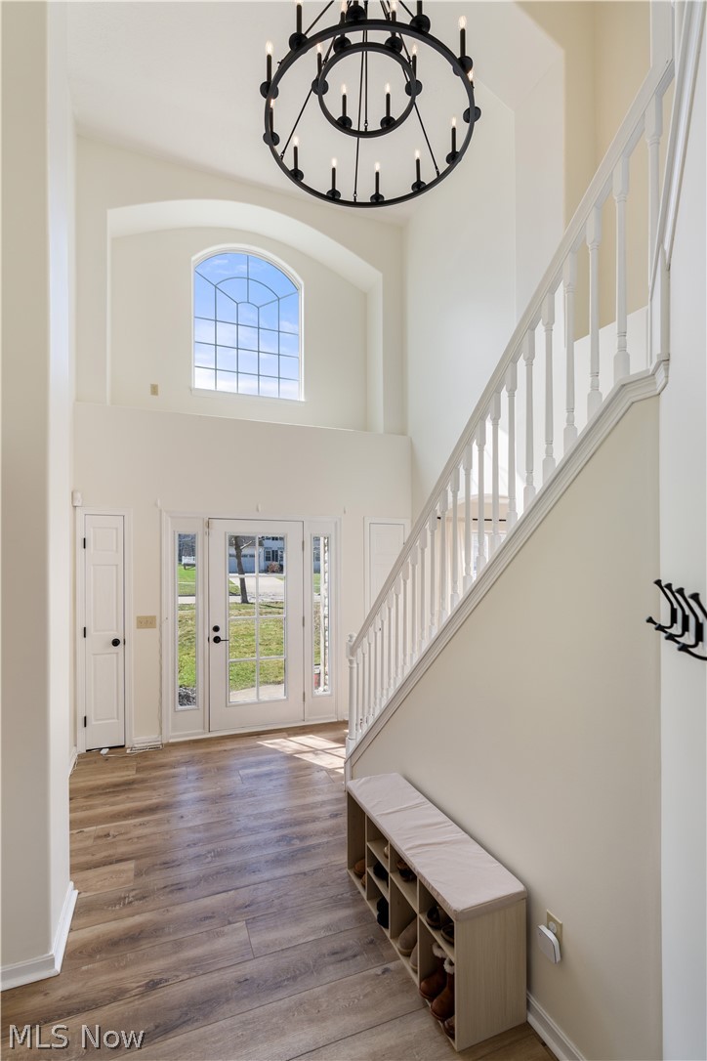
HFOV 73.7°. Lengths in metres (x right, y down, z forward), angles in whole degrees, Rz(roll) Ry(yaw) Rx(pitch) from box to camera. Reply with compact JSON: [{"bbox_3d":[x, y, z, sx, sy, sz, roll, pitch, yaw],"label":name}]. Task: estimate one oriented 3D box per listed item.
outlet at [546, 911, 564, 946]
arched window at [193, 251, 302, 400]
[{"bbox_3d":[0.710,1.426,1.667,0.009,0.115,0.070,0,-2,-23],"label":"outlet"},{"bbox_3d":[-1.163,-2.331,5.284,1.211,1.659,0.090,0,-2,-23],"label":"arched window"}]

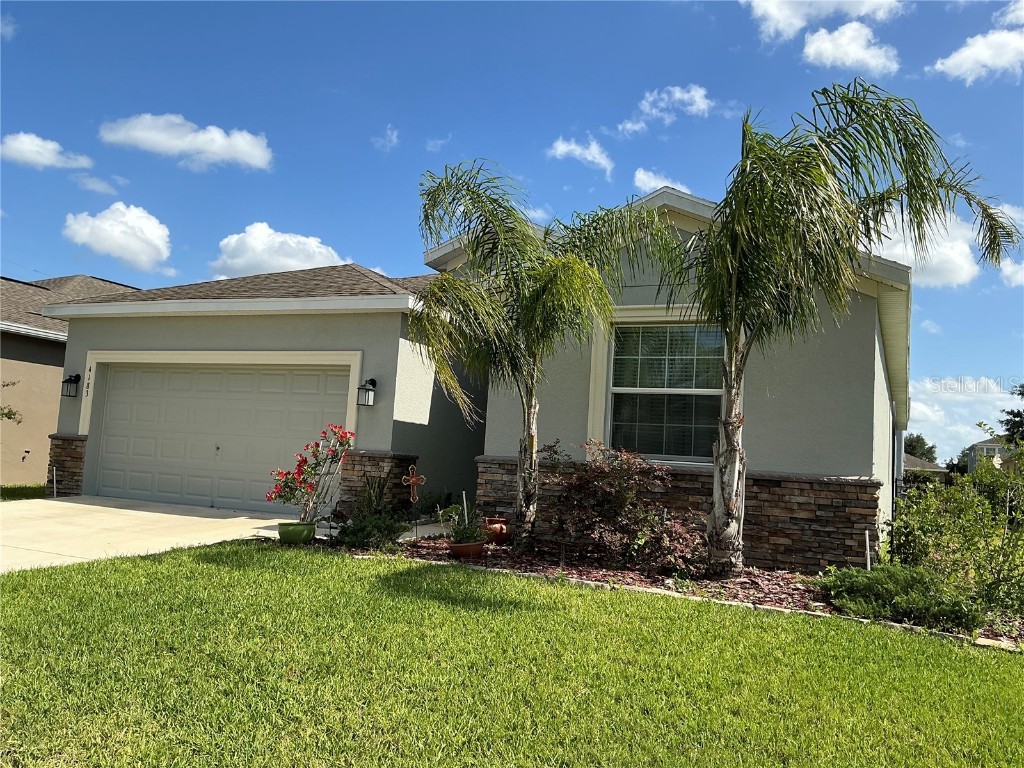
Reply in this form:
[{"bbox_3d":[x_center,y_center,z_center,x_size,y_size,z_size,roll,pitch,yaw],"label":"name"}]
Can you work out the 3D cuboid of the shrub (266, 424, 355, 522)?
[{"bbox_3d":[-2.129,0.956,8.750,0.880,0.980,0.550,4,-5,-13],"label":"shrub"}]

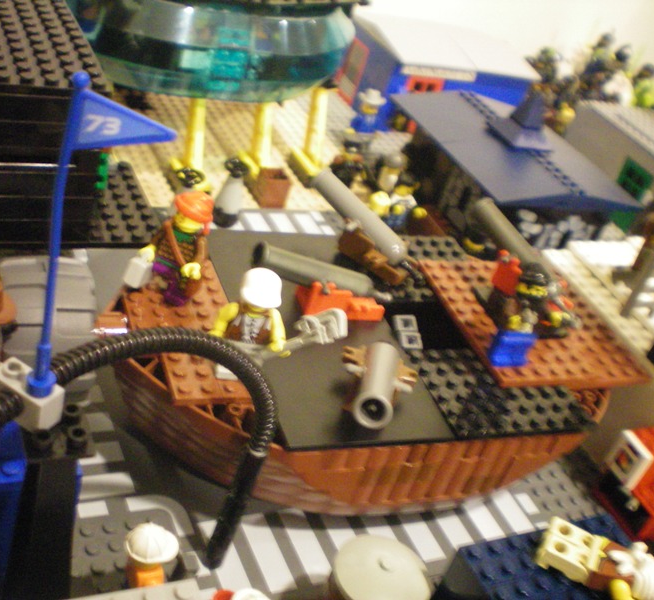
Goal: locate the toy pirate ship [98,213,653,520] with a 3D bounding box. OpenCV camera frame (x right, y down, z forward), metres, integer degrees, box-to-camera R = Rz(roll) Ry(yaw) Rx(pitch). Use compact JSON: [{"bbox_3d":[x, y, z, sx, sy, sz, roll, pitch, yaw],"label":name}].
[{"bbox_3d":[0.013,0.027,0.368,0.225,0.064,0.134,0,37,-25],"label":"toy pirate ship"}]

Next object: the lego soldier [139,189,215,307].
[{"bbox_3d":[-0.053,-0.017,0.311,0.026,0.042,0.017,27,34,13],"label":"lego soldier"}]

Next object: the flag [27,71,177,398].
[{"bbox_3d":[-0.050,-0.011,0.189,0.026,0.080,0.007,-3,39,-29],"label":"flag"}]

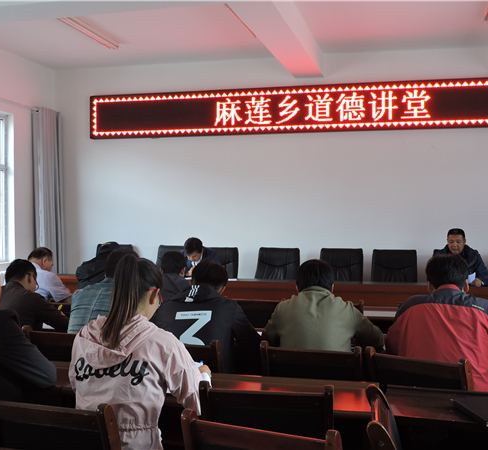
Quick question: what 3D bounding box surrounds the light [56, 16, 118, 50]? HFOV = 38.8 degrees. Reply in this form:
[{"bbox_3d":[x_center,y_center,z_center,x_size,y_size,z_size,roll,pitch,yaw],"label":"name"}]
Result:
[{"bbox_3d":[-1.602,-2.018,7.303,0.140,0.070,1.230,0,1,14],"label":"light"}]

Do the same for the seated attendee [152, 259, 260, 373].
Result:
[{"bbox_3d":[-0.185,0.775,3.505,0.560,1.200,0.780,0,1,12],"label":"seated attendee"}]

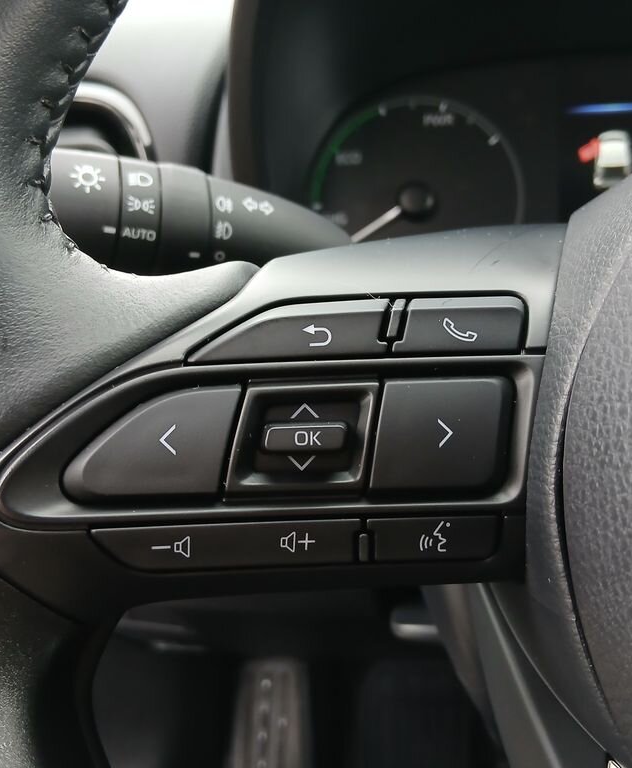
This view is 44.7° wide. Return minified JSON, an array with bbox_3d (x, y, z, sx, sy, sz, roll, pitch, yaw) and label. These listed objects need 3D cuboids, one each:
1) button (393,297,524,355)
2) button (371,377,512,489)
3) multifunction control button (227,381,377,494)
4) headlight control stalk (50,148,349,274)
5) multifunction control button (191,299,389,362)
[{"bbox_3d":[0.024,-0.010,0.129,0.021,0.009,0.006,-1,-5,0],"label":"button"},{"bbox_3d":[0.020,0.008,0.127,0.022,0.018,0.006,-1,-5,0],"label":"button"},{"bbox_3d":[-0.002,0.009,0.128,0.024,0.018,0.007,-1,-5,0],"label":"multifunction control button"},{"bbox_3d":[-0.021,-0.036,0.173,0.078,0.027,0.029,6,-6,-5],"label":"headlight control stalk"},{"bbox_3d":[-0.004,-0.009,0.129,0.032,0.009,0.006,-1,-5,0],"label":"multifunction control button"}]

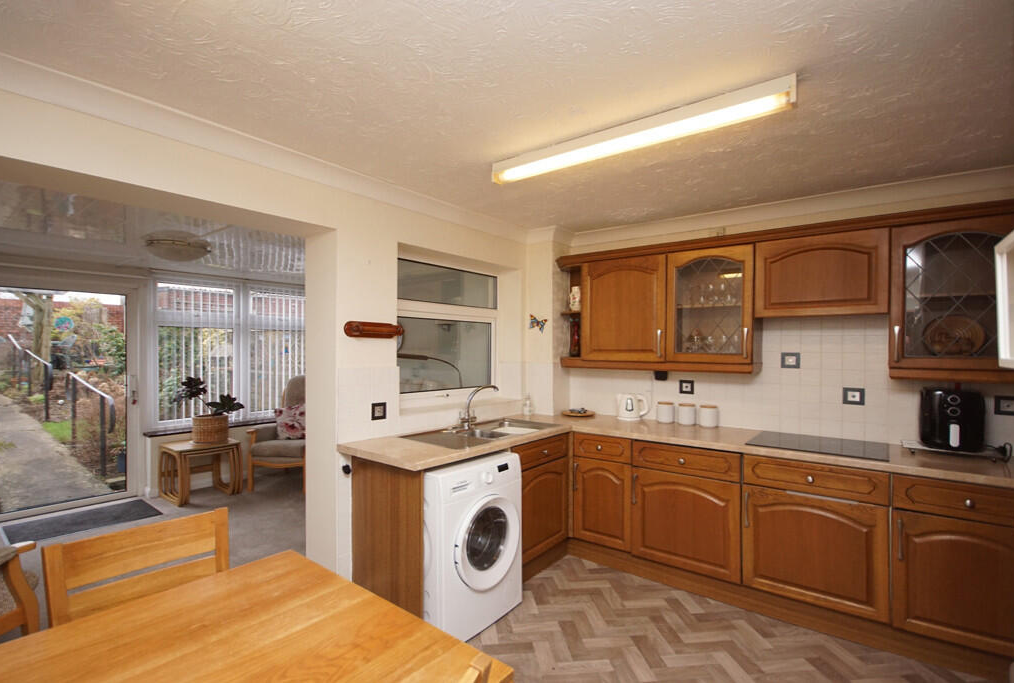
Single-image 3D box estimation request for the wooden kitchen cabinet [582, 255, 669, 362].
[{"bbox_3d":[0.878,-0.212,3.257,0.597,0.700,0.320,0,0,35],"label":"wooden kitchen cabinet"}]

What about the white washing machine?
[{"bbox_3d":[-0.308,1.043,2.491,0.580,0.845,0.600,0,0,39],"label":"white washing machine"}]

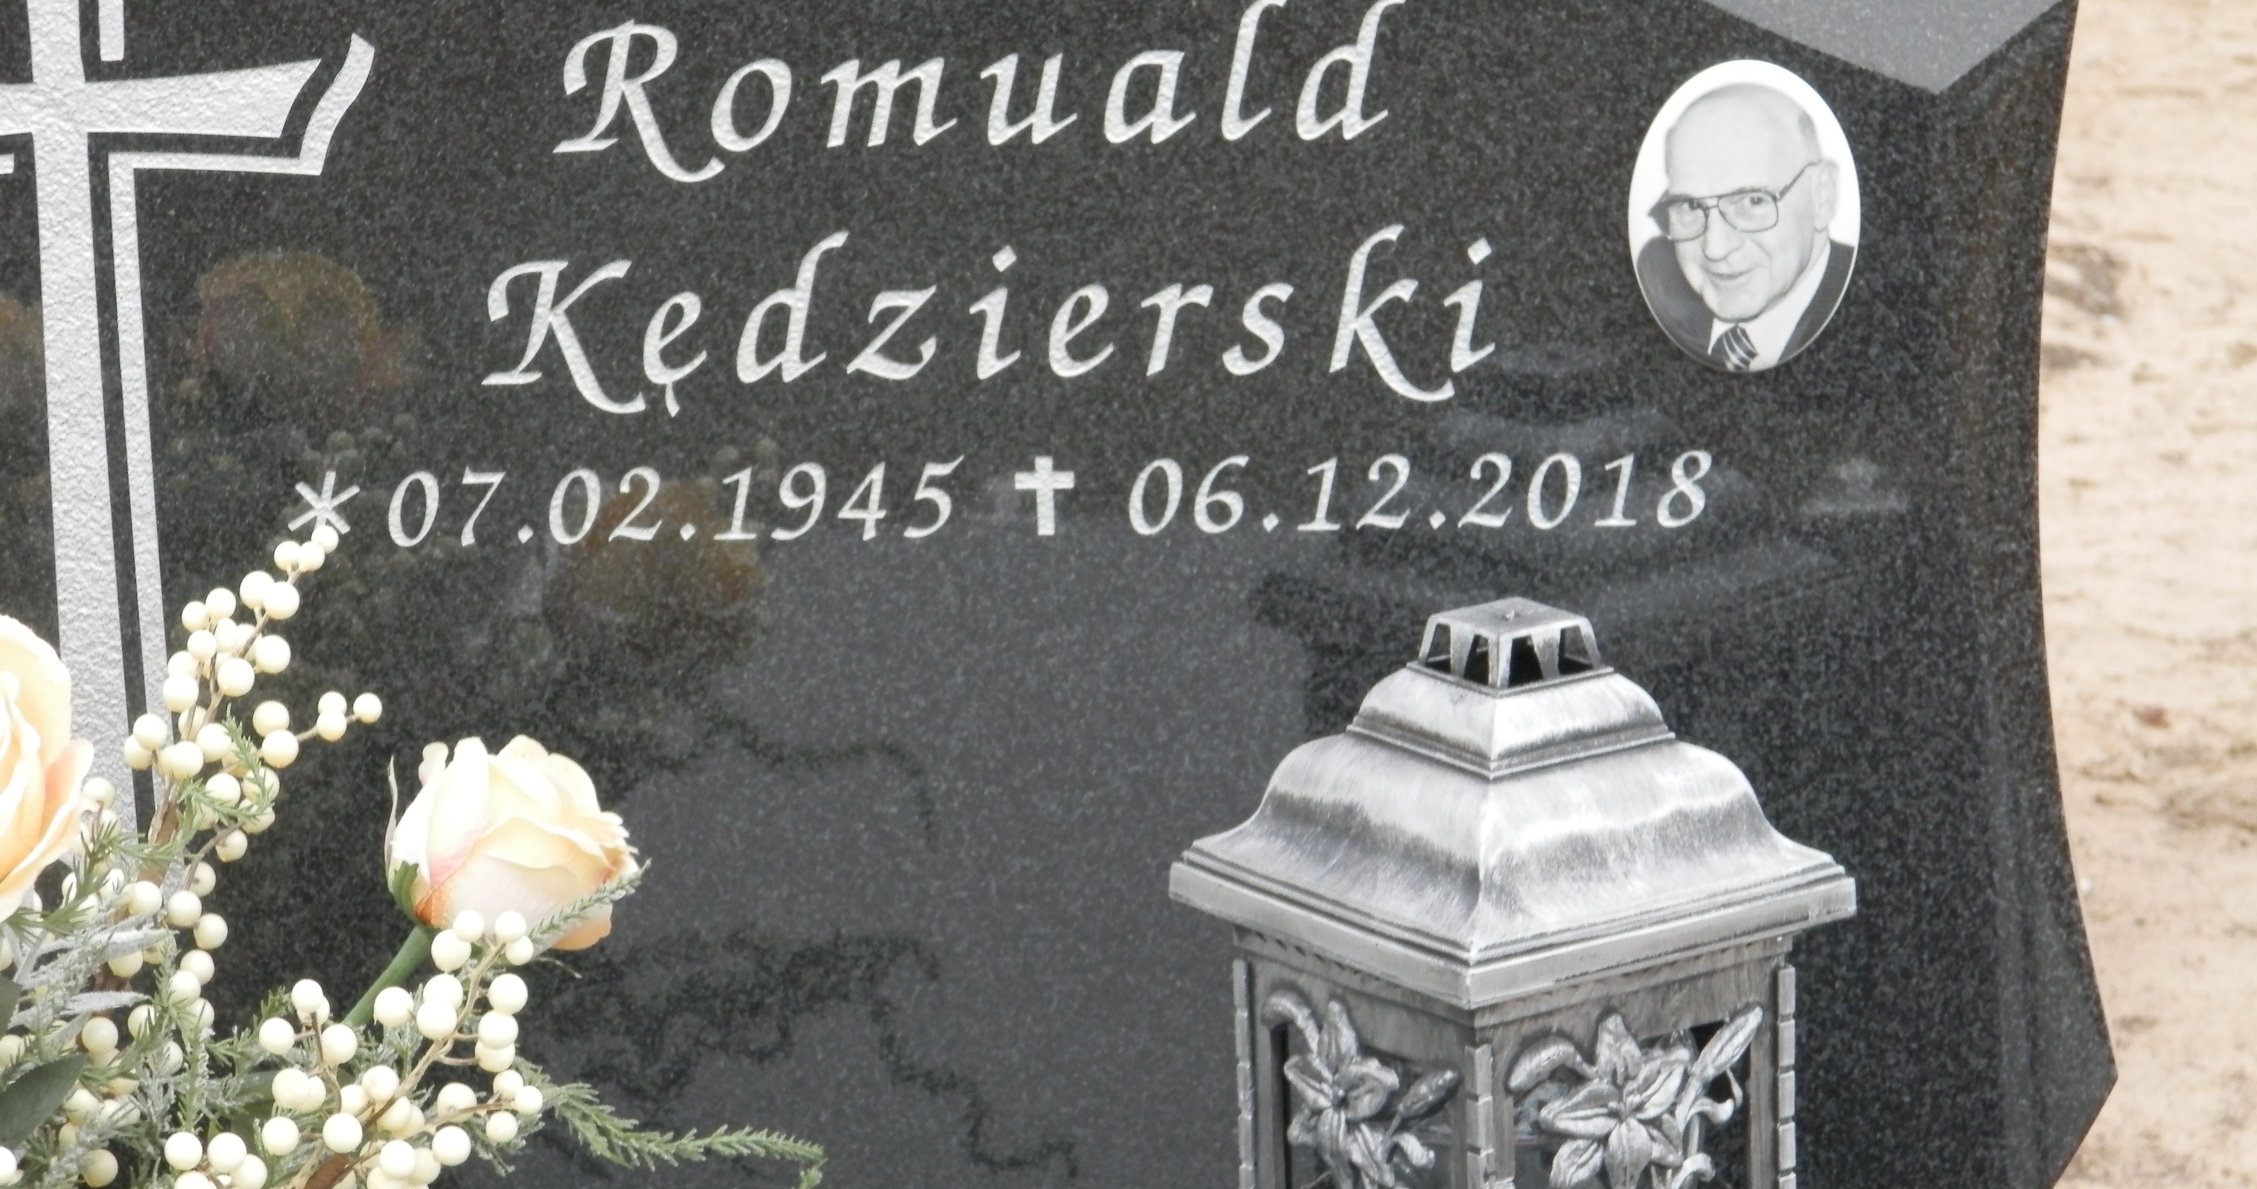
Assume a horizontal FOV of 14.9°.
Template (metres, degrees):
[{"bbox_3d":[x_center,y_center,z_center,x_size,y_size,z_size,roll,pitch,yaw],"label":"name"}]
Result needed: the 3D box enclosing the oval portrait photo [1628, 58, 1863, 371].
[{"bbox_3d":[0.236,-0.145,3.300,0.090,0.120,0.010,-1,11,4],"label":"oval portrait photo"}]

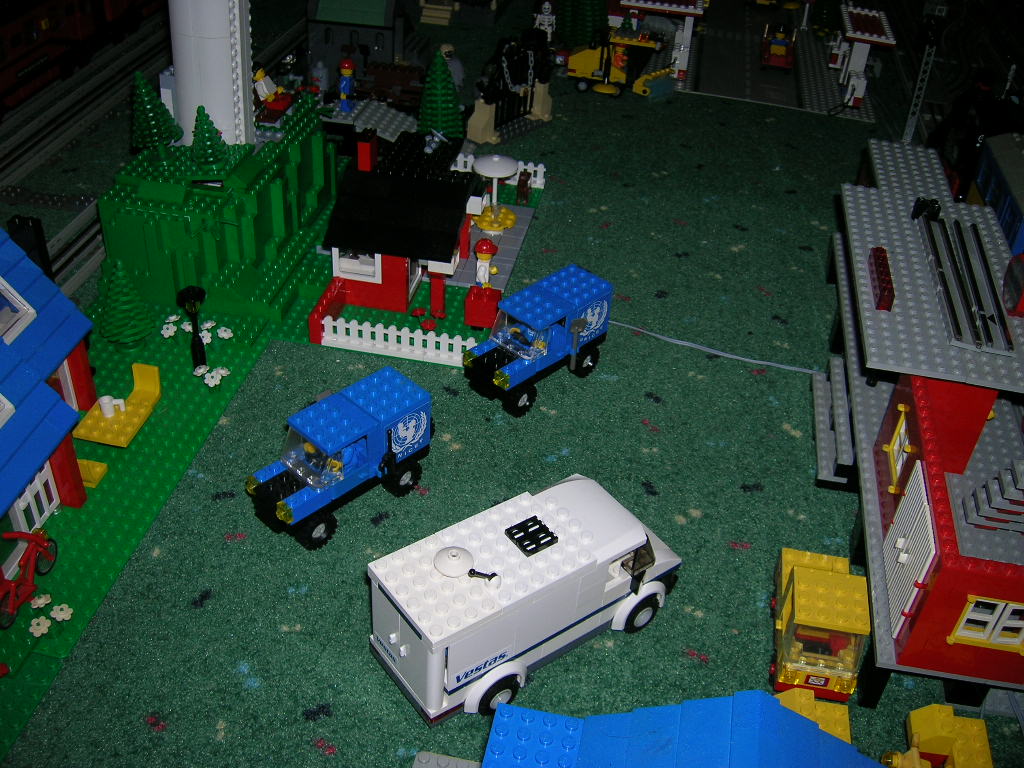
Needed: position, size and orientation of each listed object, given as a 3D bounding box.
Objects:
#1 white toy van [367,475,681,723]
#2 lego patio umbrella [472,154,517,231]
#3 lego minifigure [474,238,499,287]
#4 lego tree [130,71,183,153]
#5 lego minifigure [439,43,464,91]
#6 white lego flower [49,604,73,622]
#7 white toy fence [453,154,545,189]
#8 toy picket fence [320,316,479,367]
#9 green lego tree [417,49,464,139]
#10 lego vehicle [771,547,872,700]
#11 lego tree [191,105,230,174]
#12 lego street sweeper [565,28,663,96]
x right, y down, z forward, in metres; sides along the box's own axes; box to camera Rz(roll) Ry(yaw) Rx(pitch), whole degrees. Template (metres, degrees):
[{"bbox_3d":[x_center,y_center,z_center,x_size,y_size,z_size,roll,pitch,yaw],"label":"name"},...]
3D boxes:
[{"bbox_3d":[0.009,0.087,0.440,0.139,0.067,0.056,-21,44,-30],"label":"white toy van"},{"bbox_3d":[-0.012,-0.137,0.720,0.033,0.059,0.033,4,37,0],"label":"lego patio umbrella"},{"bbox_3d":[-0.018,-0.074,0.646,0.015,0.042,0.024,9,37,7],"label":"lego minifigure"},{"bbox_3d":[-0.240,-0.180,0.672,0.037,0.060,0.037,3,35,12],"label":"lego tree"},{"bbox_3d":[-0.058,-0.308,0.976,0.025,0.043,0.016,-13,40,-22],"label":"lego minifigure"},{"bbox_3d":[-0.207,0.105,0.462,0.010,0.004,0.010,21,38,-2],"label":"white lego flower"},{"bbox_3d":[-0.016,-0.170,0.794,0.086,0.018,0.008,9,37,7],"label":"white toy fence"},{"bbox_3d":[-0.068,-0.026,0.606,0.097,0.020,0.008,9,37,7],"label":"toy picket fence"},{"bbox_3d":[-0.059,-0.236,0.831,0.038,0.084,0.038,3,37,-2],"label":"green lego tree"},{"bbox_3d":[0.134,0.098,0.439,0.034,0.042,0.073,9,37,7],"label":"lego vehicle"},{"bbox_3d":[-0.195,-0.158,0.645,0.024,0.042,0.024,3,35,12],"label":"lego tree"},{"bbox_3d":[0.106,-0.316,0.989,0.098,0.059,0.038,10,37,8],"label":"lego street sweeper"}]

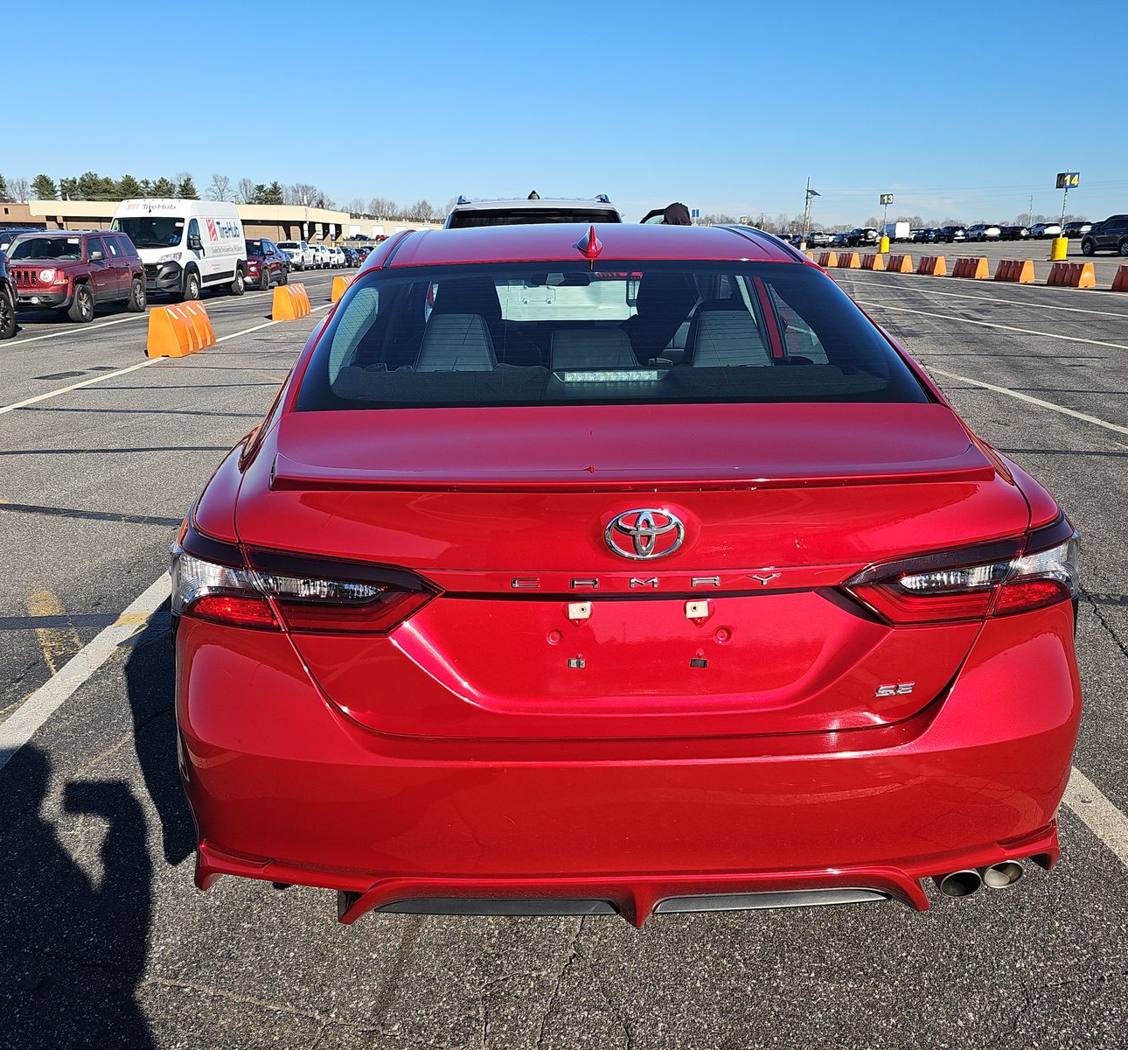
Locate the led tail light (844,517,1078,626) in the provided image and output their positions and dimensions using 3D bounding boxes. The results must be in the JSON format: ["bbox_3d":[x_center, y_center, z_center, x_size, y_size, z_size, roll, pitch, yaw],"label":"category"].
[{"bbox_3d":[0.710,0.059,1.617,0.626,0.151,0.185,-6,18,-19],"label":"led tail light"}]

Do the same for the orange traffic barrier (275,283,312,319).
[{"bbox_3d":[-5.386,-4.435,18.469,0.460,0.620,1.600,-1,17,-2],"label":"orange traffic barrier"}]

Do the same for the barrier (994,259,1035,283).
[{"bbox_3d":[14.523,-8.143,29.861,0.460,0.620,1.600,-1,17,-2],"label":"barrier"}]

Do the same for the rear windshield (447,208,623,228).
[{"bbox_3d":[-0.226,-2.189,7.121,1.330,0.440,0.150,-1,-5,-2],"label":"rear windshield"}]

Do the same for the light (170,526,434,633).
[{"bbox_3d":[-0.478,0.111,1.698,0.540,0.180,0.220,3,17,9],"label":"light"}]

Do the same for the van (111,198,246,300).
[{"bbox_3d":[-10.855,-7.745,26.140,2.060,2.550,5.990,-1,17,-2],"label":"van"}]

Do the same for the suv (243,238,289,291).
[{"bbox_3d":[-10.422,-8.577,30.447,1.820,1.660,4.400,-1,17,-2],"label":"suv"}]

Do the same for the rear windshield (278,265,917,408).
[{"bbox_3d":[0.100,-0.488,2.267,1.380,0.130,0.660,-1,44,-2],"label":"rear windshield"}]

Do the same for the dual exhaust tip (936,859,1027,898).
[{"bbox_3d":[0.779,0.645,1.799,0.165,0.080,0.140,-1,17,-2],"label":"dual exhaust tip"}]

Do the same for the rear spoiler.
[{"bbox_3d":[0.120,-0.081,1.533,1.246,0.051,0.289,-1,17,-1],"label":"rear spoiler"}]

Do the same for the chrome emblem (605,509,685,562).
[{"bbox_3d":[0.124,0.013,1.434,0.125,0.085,0.018,-1,17,-1],"label":"chrome emblem"}]

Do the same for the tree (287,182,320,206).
[{"bbox_3d":[-42.152,-49.824,150.000,5.200,10.800,5.200,0,17,0],"label":"tree"}]

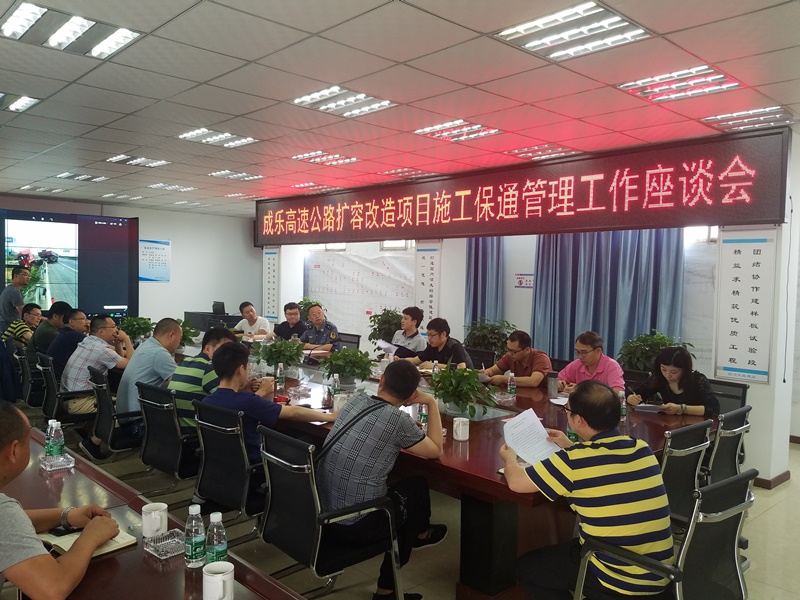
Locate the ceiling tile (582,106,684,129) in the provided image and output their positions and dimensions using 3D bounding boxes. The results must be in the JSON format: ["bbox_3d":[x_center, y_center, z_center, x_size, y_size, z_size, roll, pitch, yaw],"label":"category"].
[{"bbox_3d":[1.810,-1.385,4.630,0.600,0.020,0.600,-1,3,-43],"label":"ceiling tile"}]

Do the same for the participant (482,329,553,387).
[{"bbox_3d":[0.890,0.831,4.880,0.820,1.200,0.540,-1,3,-39],"label":"participant"}]

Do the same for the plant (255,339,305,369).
[{"bbox_3d":[-1.053,0.476,5.250,0.430,0.310,0.430,1,3,0],"label":"plant"}]

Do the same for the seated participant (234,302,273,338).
[{"bbox_3d":[-1.870,0.662,7.500,0.520,1.240,0.780,2,2,13],"label":"seated participant"}]

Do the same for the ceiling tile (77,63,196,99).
[{"bbox_3d":[-1.676,-1.396,3.840,0.595,0.020,0.595,-2,4,-45],"label":"ceiling tile"}]

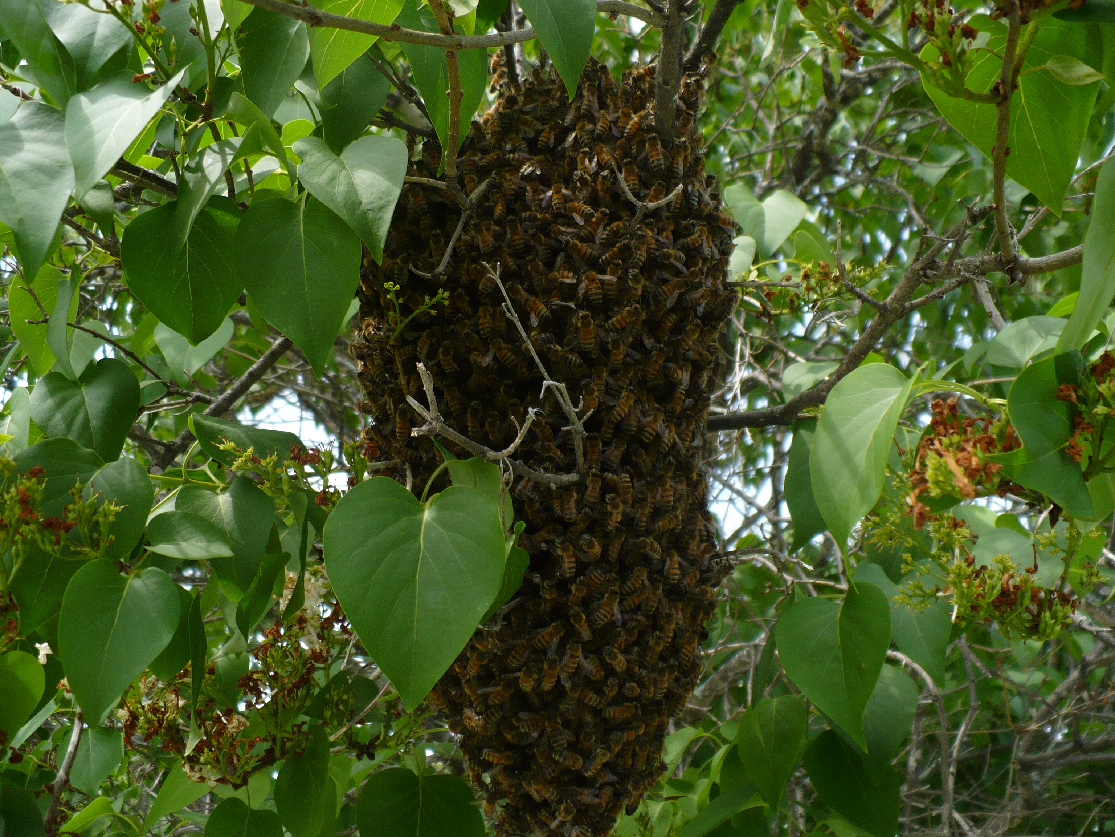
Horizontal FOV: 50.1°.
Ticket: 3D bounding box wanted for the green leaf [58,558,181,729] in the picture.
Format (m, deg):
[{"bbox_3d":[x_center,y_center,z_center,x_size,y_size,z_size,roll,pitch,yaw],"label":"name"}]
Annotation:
[{"bbox_3d":[-0.191,0.098,0.520,0.050,0.072,0.018,13,-22,-18],"label":"green leaf"}]

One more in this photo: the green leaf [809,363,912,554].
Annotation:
[{"bbox_3d":[0.126,0.017,0.500,0.041,0.083,0.022,17,-8,32],"label":"green leaf"}]

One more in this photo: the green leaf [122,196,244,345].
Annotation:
[{"bbox_3d":[-0.143,-0.057,0.455,0.046,0.057,0.012,-4,-5,-6],"label":"green leaf"}]

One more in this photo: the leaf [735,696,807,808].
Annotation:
[{"bbox_3d":[0.118,0.184,0.660,0.040,0.063,0.014,1,-23,10],"label":"leaf"}]

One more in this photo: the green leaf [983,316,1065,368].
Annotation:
[{"bbox_3d":[0.218,-0.036,0.550,0.045,0.010,0.035,-31,43,-30],"label":"green leaf"}]

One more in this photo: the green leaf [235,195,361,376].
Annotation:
[{"bbox_3d":[-0.113,-0.058,0.520,0.055,0.079,0.015,-6,4,-12],"label":"green leaf"}]

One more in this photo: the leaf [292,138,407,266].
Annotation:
[{"bbox_3d":[-0.072,-0.077,0.420,0.038,0.052,0.013,-14,-29,-11],"label":"leaf"}]

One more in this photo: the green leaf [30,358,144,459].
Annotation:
[{"bbox_3d":[-0.218,-0.004,0.550,0.050,0.057,0.020,-11,-28,-21],"label":"green leaf"}]

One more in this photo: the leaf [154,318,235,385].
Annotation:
[{"bbox_3d":[-0.208,-0.042,0.680,0.046,0.056,0.015,5,-23,-17],"label":"leaf"}]

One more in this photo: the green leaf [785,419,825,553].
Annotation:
[{"bbox_3d":[0.108,0.028,0.495,0.033,0.058,0.012,10,-1,22],"label":"green leaf"}]

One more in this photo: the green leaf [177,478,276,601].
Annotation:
[{"bbox_3d":[-0.135,0.049,0.485,0.039,0.051,0.013,-13,-17,-10],"label":"green leaf"}]

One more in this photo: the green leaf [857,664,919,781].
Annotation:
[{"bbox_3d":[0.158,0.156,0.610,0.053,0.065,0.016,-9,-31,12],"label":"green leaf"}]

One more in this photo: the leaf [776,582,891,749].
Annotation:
[{"bbox_3d":[0.106,0.094,0.455,0.042,0.062,0.016,-7,-15,4],"label":"leaf"}]

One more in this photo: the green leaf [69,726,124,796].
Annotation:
[{"bbox_3d":[-0.246,0.180,0.630,0.034,0.039,0.010,-11,-19,-4],"label":"green leaf"}]

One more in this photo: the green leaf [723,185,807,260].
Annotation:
[{"bbox_3d":[0.100,-0.095,0.575,0.040,0.043,0.013,6,-35,4],"label":"green leaf"}]

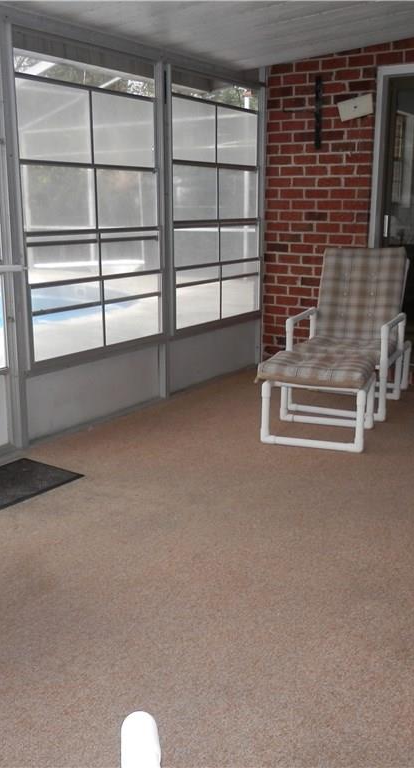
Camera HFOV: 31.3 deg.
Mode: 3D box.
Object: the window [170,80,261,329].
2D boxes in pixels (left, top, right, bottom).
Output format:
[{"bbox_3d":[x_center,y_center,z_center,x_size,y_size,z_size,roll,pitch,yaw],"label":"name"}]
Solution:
[{"bbox_3d":[0.100,-1.310,5.525,0.060,1.699,1.192,9,17,33],"label":"window"}]

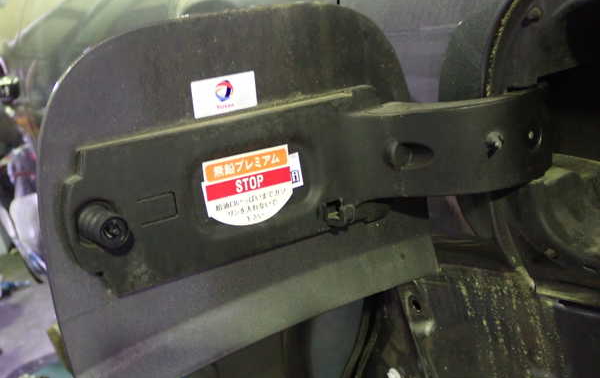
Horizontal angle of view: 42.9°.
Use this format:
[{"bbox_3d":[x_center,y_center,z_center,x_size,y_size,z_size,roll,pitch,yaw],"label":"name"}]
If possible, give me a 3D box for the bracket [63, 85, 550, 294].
[{"bbox_3d":[0.018,-0.006,0.342,0.235,0.066,0.061,-14,15,-29],"label":"bracket"}]

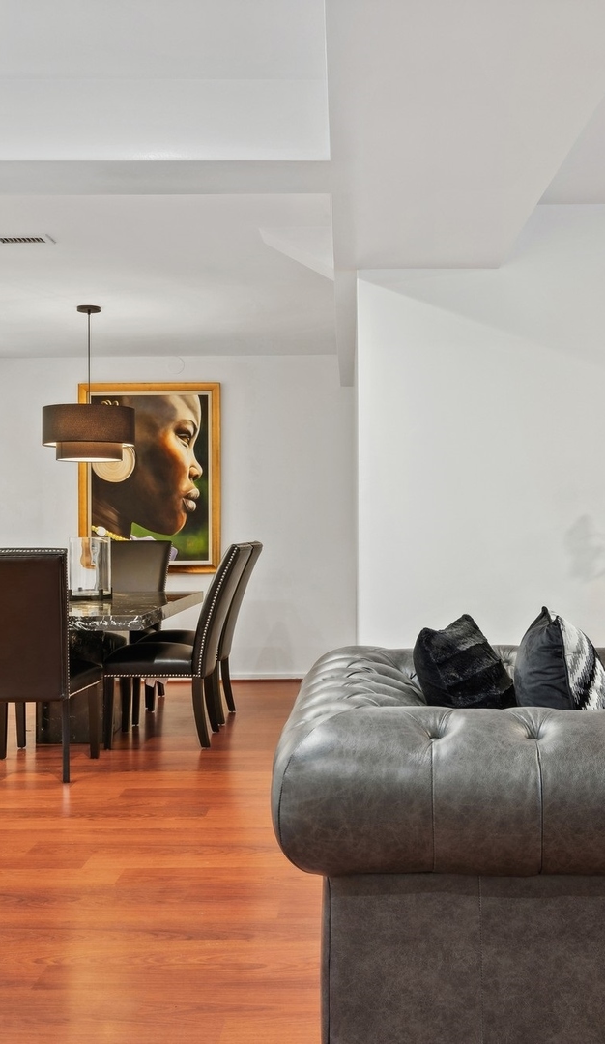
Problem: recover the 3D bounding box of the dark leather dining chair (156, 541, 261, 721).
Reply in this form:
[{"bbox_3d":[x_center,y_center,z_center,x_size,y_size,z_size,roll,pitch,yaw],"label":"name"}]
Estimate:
[{"bbox_3d":[-0.635,0.663,6.428,0.715,1.085,0.525,0,0,4],"label":"dark leather dining chair"}]

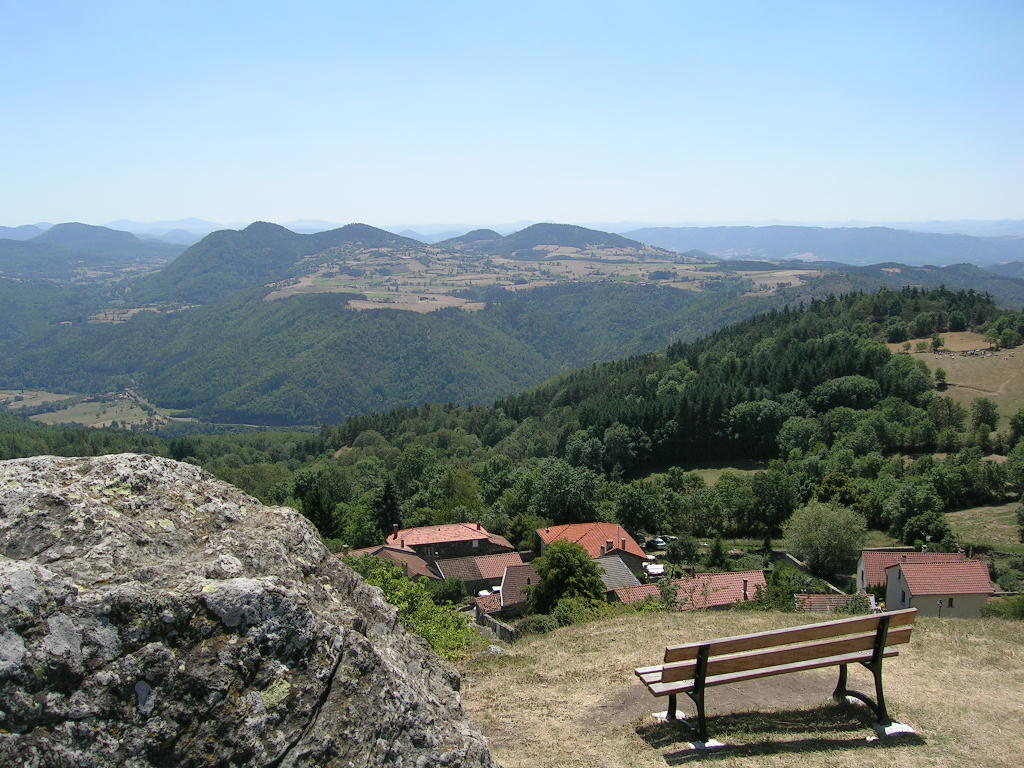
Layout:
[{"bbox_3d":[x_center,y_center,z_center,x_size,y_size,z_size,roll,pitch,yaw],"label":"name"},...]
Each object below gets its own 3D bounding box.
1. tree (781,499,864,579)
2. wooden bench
[{"bbox_3d":[36.611,18.159,121.301,9.644,9.300,9.644,3,9,17],"label":"tree"},{"bbox_3d":[1.885,2.034,7.338,1.970,0.800,0.577,-3,8,-18],"label":"wooden bench"}]

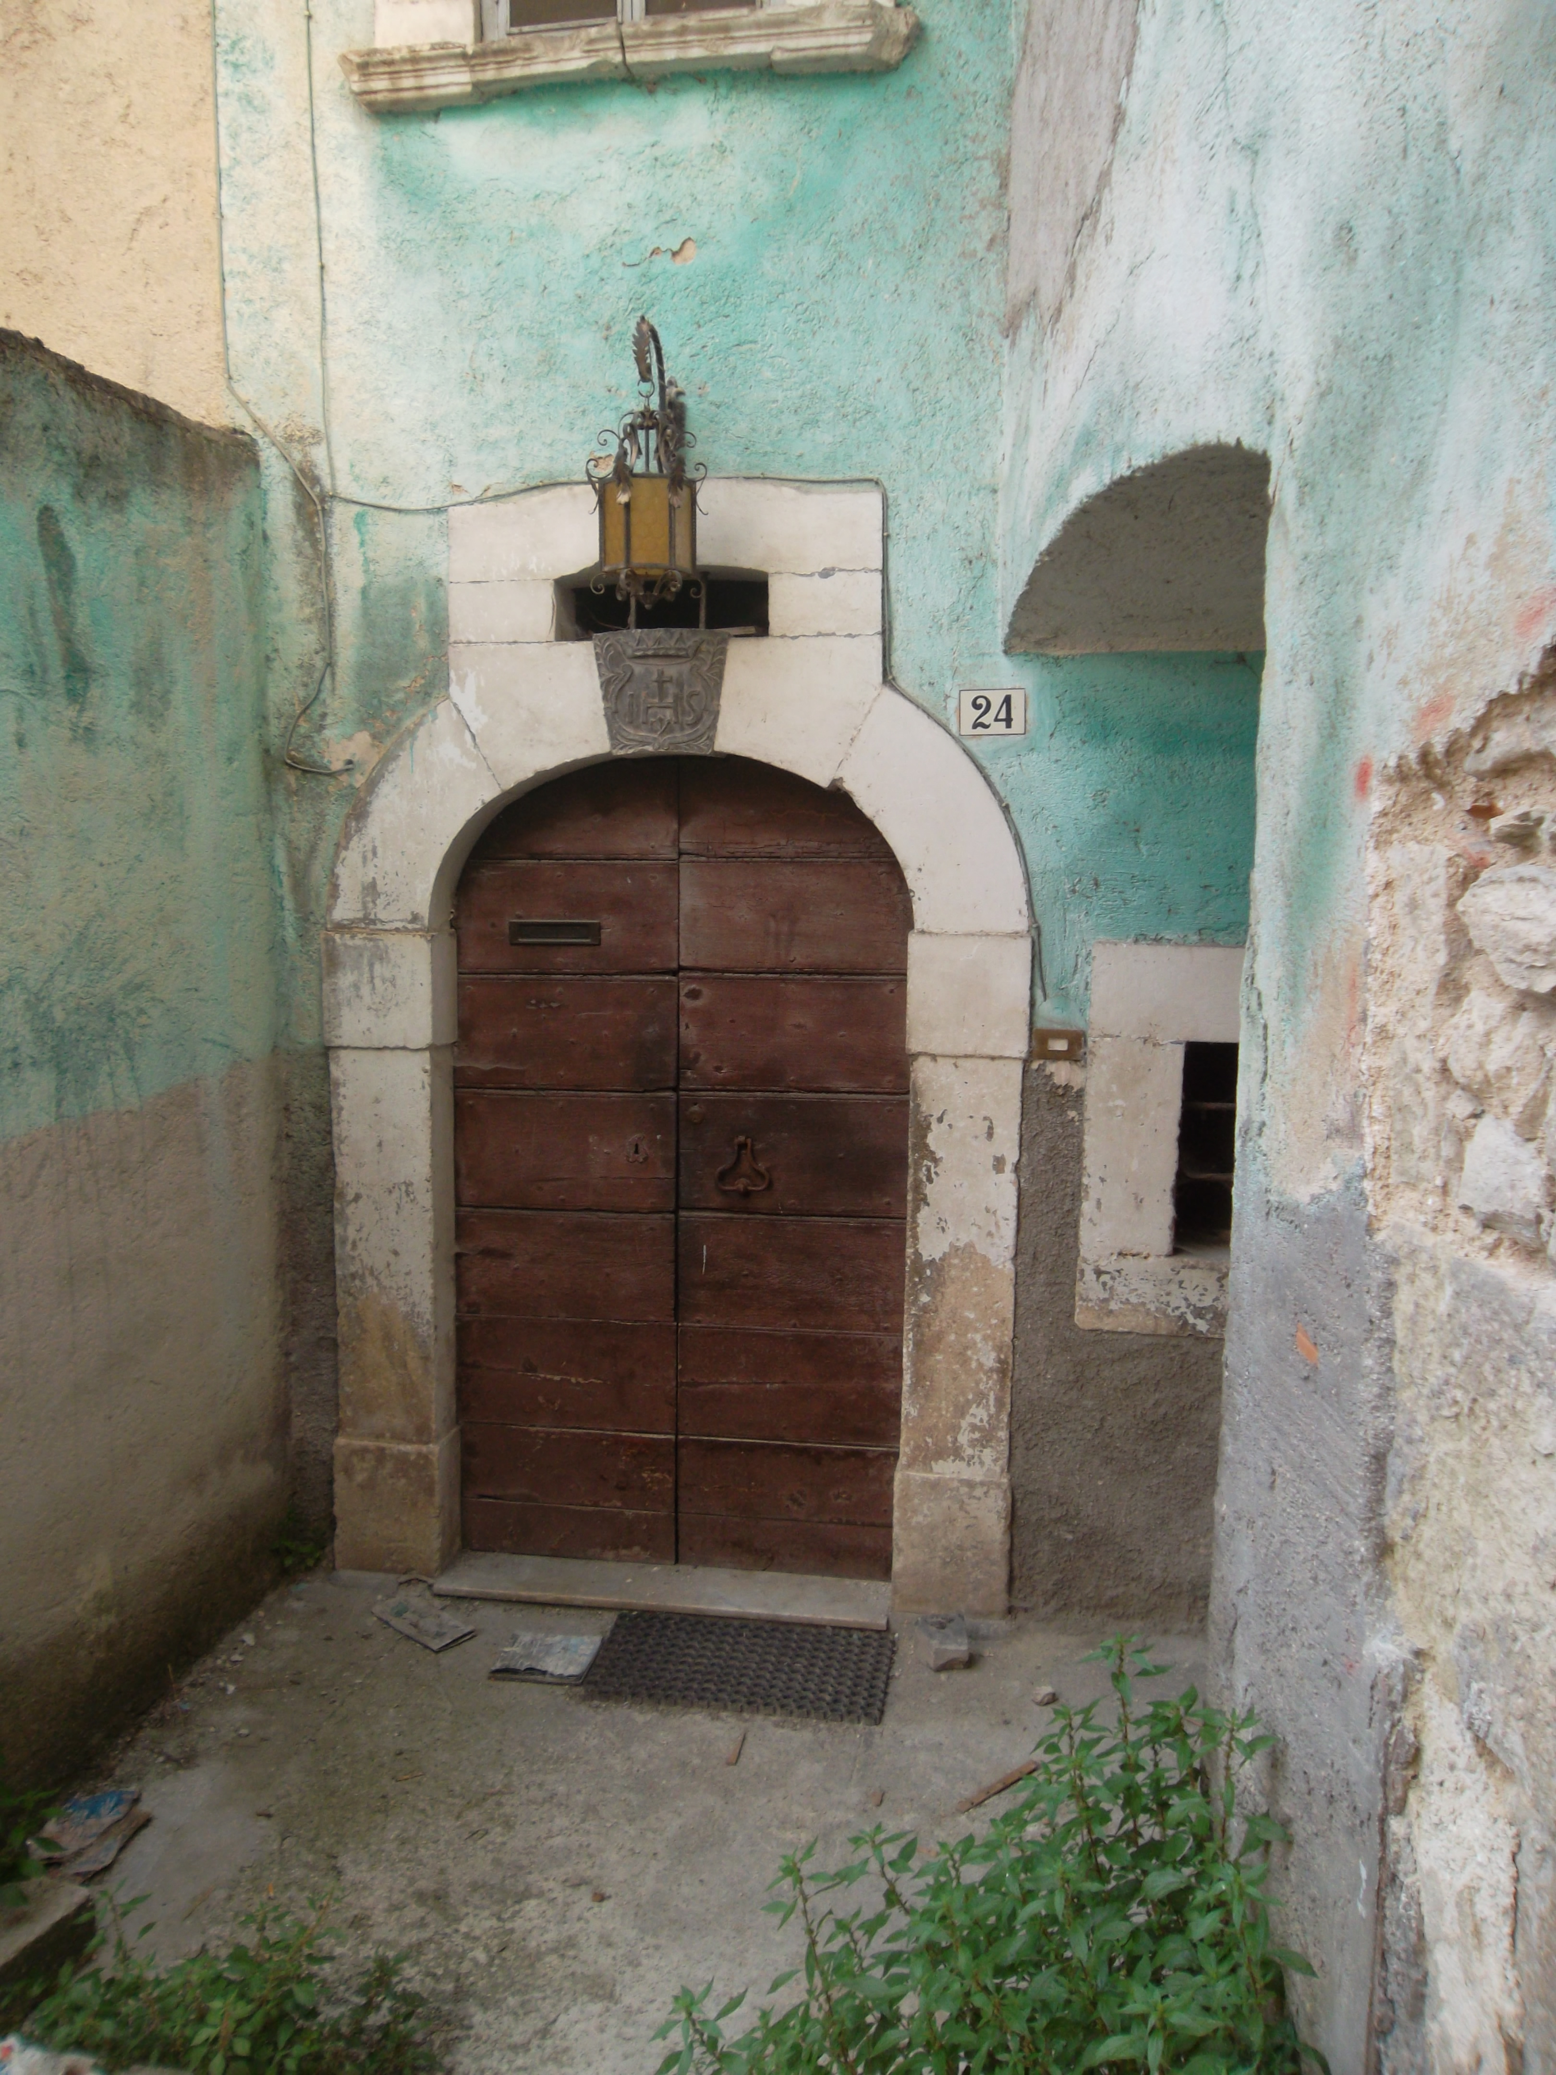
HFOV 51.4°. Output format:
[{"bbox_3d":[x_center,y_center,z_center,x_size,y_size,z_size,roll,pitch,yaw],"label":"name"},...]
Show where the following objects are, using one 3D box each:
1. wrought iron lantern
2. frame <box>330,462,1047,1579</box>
[{"bbox_3d":[-0.262,-1.202,3.475,0.256,0.611,0.404,1,4,8],"label":"wrought iron lantern"},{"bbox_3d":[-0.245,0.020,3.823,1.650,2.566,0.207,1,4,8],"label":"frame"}]

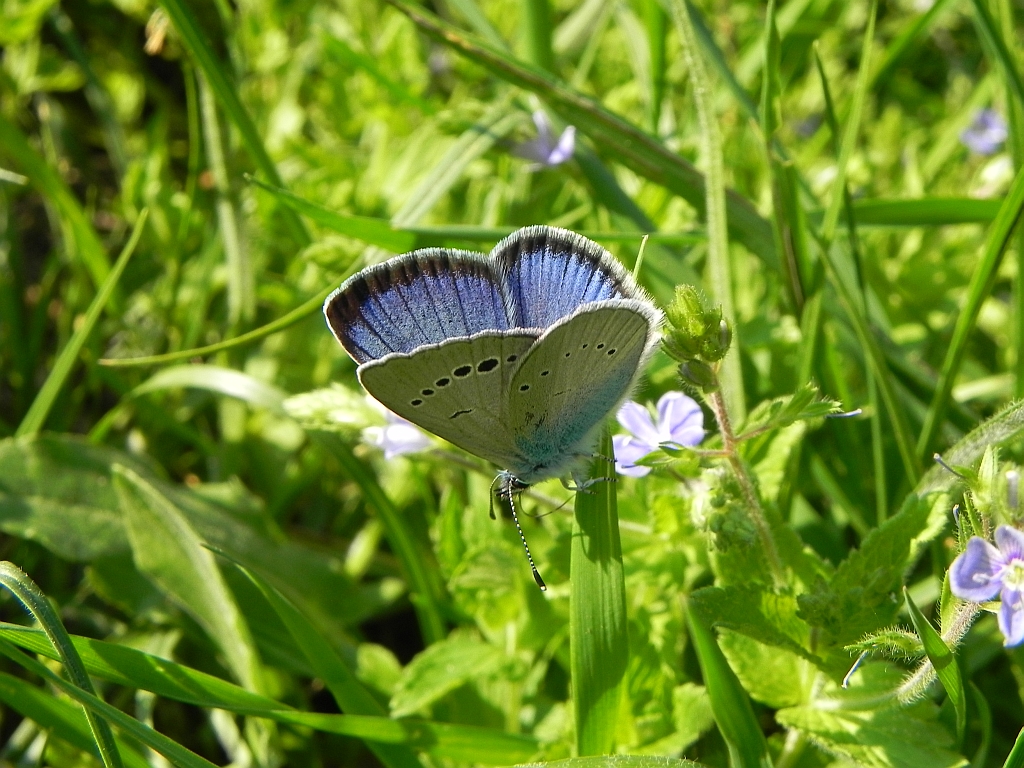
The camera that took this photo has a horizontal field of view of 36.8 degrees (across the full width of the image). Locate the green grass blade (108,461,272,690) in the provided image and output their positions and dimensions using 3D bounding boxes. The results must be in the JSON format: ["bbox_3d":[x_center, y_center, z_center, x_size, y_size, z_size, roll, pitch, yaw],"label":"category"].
[{"bbox_3d":[-0.037,0.022,0.175,0.008,0.003,0.031,-24,71,-36],"label":"green grass blade"}]

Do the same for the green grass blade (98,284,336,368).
[{"bbox_3d":[-0.028,-0.005,0.146,0.027,0.004,0.002,-23,35,-29],"label":"green grass blade"}]

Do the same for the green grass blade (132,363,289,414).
[{"bbox_3d":[-0.038,0.001,0.195,0.020,0.004,0.005,7,41,-6],"label":"green grass blade"}]

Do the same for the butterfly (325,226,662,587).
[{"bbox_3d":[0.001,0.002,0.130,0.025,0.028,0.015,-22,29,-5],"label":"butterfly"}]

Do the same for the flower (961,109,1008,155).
[{"bbox_3d":[0.092,-0.049,0.300,0.009,0.009,0.006,8,36,11],"label":"flower"}]

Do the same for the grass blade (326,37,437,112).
[{"bbox_3d":[-0.025,-0.058,0.290,0.026,0.003,0.004,36,49,14],"label":"grass blade"}]

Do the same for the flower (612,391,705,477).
[{"bbox_3d":[0.015,0.005,0.155,0.009,0.009,0.005,-18,39,-24],"label":"flower"}]

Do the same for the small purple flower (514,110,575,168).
[{"bbox_3d":[0.005,-0.039,0.245,0.009,0.008,0.007,-27,43,-33],"label":"small purple flower"}]

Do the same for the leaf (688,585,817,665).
[{"bbox_3d":[0.023,0.023,0.150,0.013,0.005,0.007,-3,35,-5],"label":"leaf"}]

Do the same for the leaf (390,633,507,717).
[{"bbox_3d":[-0.007,0.033,0.175,0.013,0.005,0.009,-20,41,-16],"label":"leaf"}]

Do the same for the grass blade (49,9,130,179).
[{"bbox_3d":[-0.077,-0.053,0.280,0.004,0.003,0.035,-22,81,-26],"label":"grass blade"}]

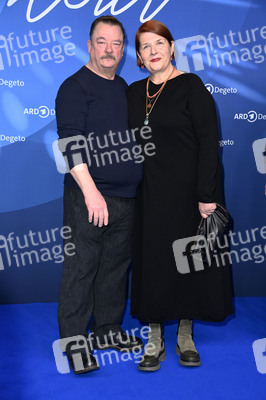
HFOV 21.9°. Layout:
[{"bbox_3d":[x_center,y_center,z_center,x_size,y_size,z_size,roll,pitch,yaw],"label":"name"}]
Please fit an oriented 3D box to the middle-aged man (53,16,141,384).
[{"bbox_3d":[-0.154,-0.034,3.449,0.520,1.720,0.430,-2,9,-22],"label":"middle-aged man"}]

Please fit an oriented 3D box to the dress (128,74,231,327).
[{"bbox_3d":[0.230,-0.020,3.430,0.540,1.185,0.380,3,8,10],"label":"dress"}]

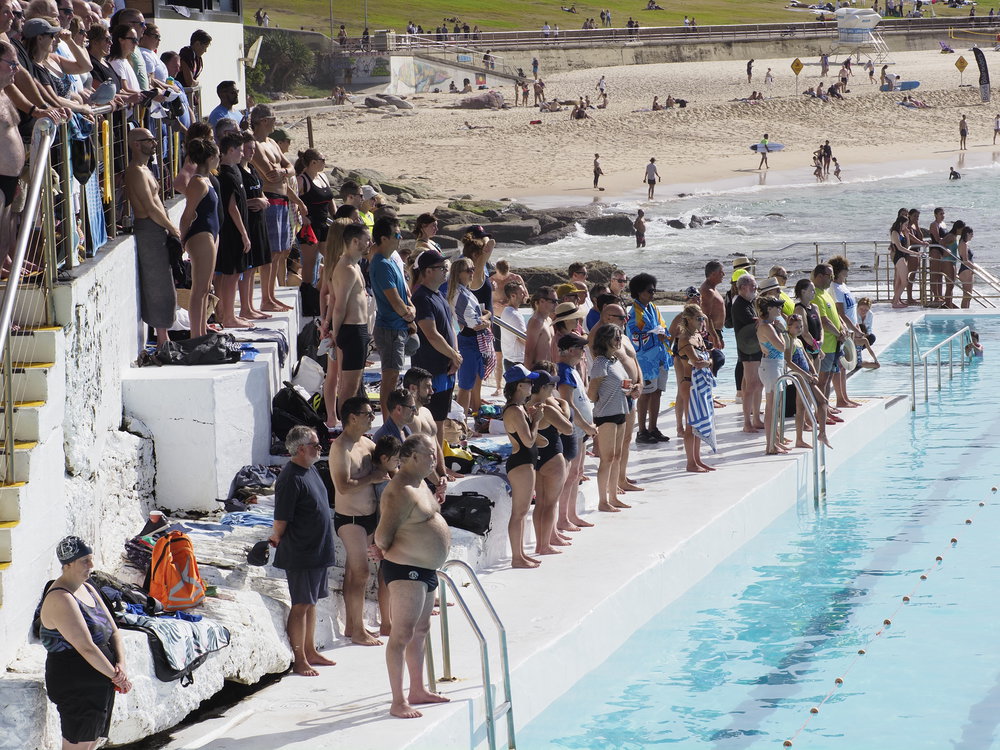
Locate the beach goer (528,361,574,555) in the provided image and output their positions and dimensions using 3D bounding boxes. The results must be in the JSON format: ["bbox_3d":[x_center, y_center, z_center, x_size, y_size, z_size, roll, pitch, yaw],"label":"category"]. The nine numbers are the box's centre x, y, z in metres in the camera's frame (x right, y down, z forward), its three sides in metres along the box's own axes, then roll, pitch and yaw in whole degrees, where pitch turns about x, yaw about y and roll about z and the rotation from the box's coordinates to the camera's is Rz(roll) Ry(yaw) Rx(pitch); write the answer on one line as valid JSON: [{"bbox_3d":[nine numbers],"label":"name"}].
[{"bbox_3d":[0.446,0.732,27.950,0.360,1.580,0.420,0,5,12],"label":"beach goer"}]

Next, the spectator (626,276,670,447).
[{"bbox_3d":[1.634,-0.212,36.000,0.380,1.820,0.500,3,6,38],"label":"spectator"}]

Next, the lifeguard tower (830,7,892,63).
[{"bbox_3d":[29.239,-27.381,266.000,3.700,4.500,3.700,-5,7,-40],"label":"lifeguard tower"}]

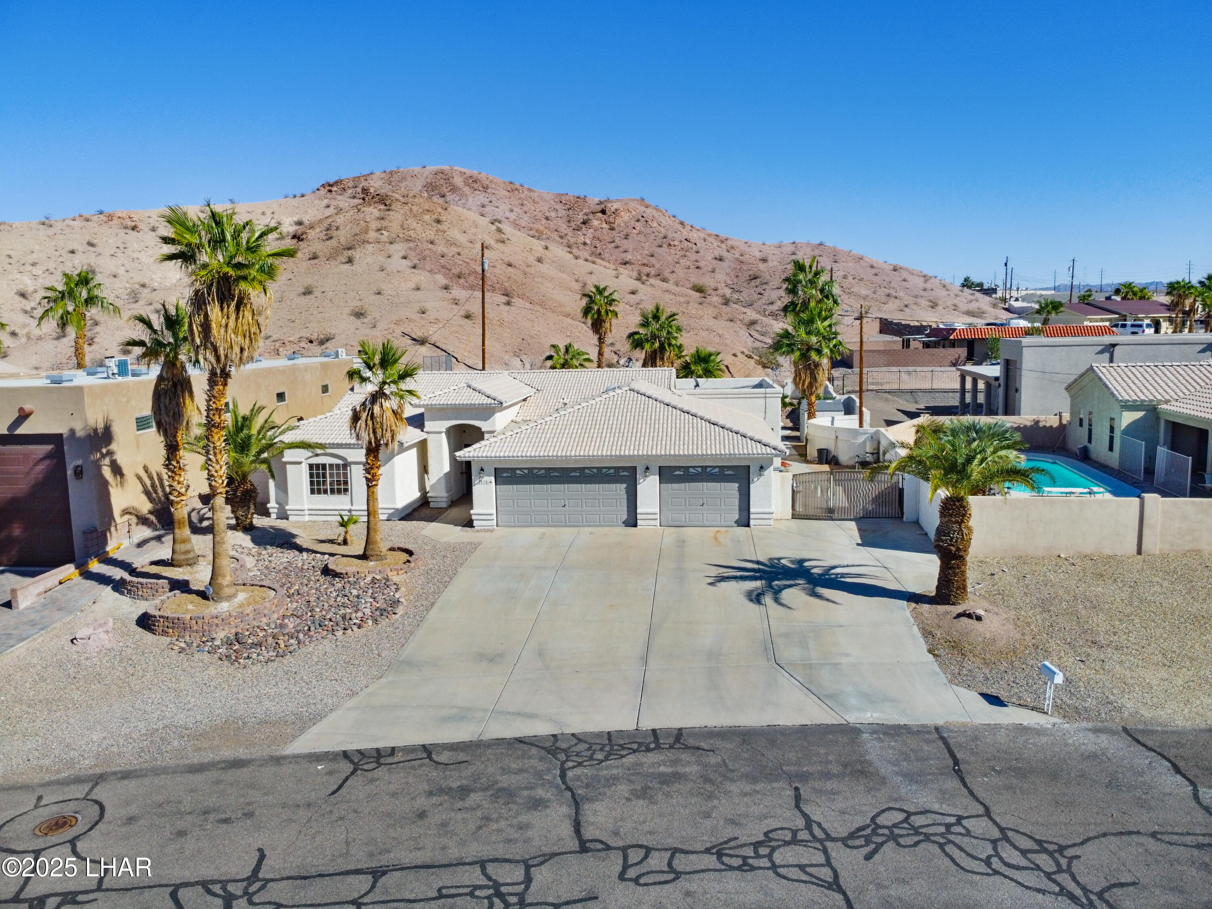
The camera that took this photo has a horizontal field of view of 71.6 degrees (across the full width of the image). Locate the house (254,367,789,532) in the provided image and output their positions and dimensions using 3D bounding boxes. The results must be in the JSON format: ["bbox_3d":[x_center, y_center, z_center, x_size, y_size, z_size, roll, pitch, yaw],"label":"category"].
[{"bbox_3d":[-2.076,-1.113,36.611,19.900,4.900,17.500,0,9,5],"label":"house"}]

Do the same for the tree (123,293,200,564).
[{"bbox_3d":[-12.291,-0.505,24.100,2.452,7.689,2.452,0,9,5],"label":"tree"}]

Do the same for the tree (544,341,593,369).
[{"bbox_3d":[-2.374,-4.467,52.902,2.970,5.260,2.970,-1,8,0],"label":"tree"}]

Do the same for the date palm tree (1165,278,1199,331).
[{"bbox_3d":[71.579,-18.247,104.747,3.769,6.928,3.769,0,9,5],"label":"date palm tree"}]

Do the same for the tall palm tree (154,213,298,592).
[{"bbox_3d":[-9.177,-1.151,21.106,3.184,9.989,3.184,0,9,5],"label":"tall palm tree"}]

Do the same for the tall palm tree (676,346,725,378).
[{"bbox_3d":[5.968,-4.411,52.936,3.040,4.800,3.040,-1,8,0],"label":"tall palm tree"}]

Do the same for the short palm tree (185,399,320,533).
[{"bbox_3d":[-12.345,0.347,29.623,4.780,4.470,4.780,-1,8,0],"label":"short palm tree"}]

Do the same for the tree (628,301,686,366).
[{"bbox_3d":[3.078,-5.816,52.656,3.541,7.184,3.541,0,9,5],"label":"tree"}]

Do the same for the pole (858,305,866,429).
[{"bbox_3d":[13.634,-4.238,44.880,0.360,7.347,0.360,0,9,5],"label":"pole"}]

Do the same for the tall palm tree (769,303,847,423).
[{"bbox_3d":[10.756,-4.081,44.914,4.080,7.860,4.080,-1,8,0],"label":"tall palm tree"}]

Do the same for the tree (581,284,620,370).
[{"bbox_3d":[-0.356,-7.130,56.813,2.669,8.683,2.669,0,9,5],"label":"tree"}]

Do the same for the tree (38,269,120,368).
[{"bbox_3d":[-29.717,-5.386,47.936,4.168,10.119,4.168,0,9,5],"label":"tree"}]

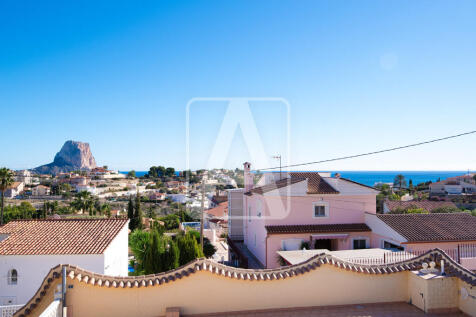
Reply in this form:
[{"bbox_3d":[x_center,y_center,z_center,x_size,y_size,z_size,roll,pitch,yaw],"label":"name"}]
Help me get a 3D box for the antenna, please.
[{"bbox_3d":[4.334,0.987,43.500,1.050,2.800,0.450,0,-2,0],"label":"antenna"}]

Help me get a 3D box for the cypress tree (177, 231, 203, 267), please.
[{"bbox_3d":[-3.180,6.426,26.000,1.700,3.600,1.700,0,-2,0],"label":"cypress tree"}]

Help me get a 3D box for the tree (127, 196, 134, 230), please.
[{"bbox_3d":[-14.098,7.475,52.000,1.100,5.100,1.100,0,-2,0],"label":"tree"}]

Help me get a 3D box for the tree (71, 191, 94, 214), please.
[{"bbox_3d":[-29.414,8.323,75.000,4.500,4.600,4.500,0,-2,0],"label":"tree"}]

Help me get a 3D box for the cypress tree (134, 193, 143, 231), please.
[{"bbox_3d":[-13.049,7.213,52.000,1.100,5.600,1.100,0,-2,0],"label":"cypress tree"}]

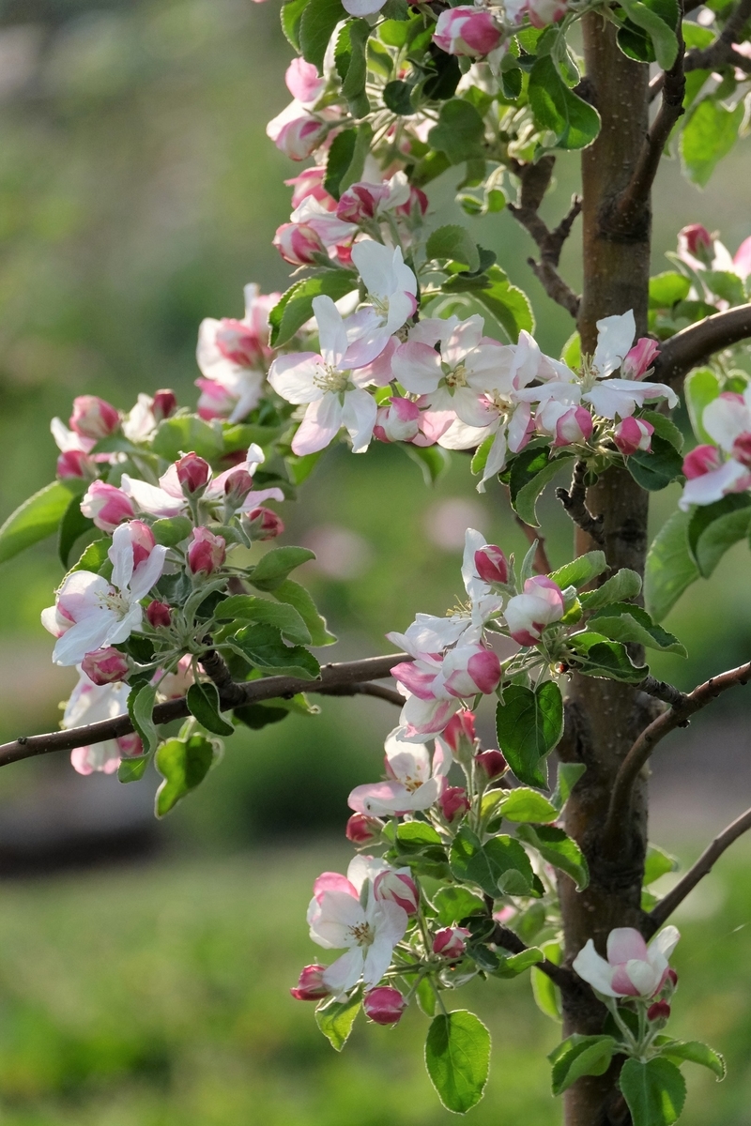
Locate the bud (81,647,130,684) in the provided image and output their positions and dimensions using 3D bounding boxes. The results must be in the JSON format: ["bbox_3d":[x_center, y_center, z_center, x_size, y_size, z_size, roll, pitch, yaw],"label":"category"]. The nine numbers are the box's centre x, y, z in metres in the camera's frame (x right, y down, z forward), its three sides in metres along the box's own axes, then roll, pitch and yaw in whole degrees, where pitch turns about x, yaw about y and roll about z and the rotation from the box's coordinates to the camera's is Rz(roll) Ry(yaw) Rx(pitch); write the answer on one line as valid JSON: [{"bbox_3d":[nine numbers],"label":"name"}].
[{"bbox_3d":[-0.087,0.033,2.190,0.016,0.013,0.013,0,0,-27],"label":"bud"}]

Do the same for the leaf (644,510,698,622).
[{"bbox_3d":[0.100,0.001,2.260,0.019,0.039,0.013,24,0,0],"label":"leaf"}]

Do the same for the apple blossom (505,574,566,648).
[{"bbox_3d":[0.051,0.015,2.180,0.020,0.023,0.020,0,7,0],"label":"apple blossom"}]

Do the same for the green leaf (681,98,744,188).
[{"bbox_3d":[0.124,-0.155,2.500,0.022,0.034,0.010,6,0,6],"label":"green leaf"}]

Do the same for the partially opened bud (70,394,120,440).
[{"bbox_3d":[-0.093,-0.048,2.240,0.016,0.013,0.013,28,0,-12],"label":"partially opened bud"}]

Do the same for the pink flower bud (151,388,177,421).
[{"bbox_3d":[-0.076,-0.057,2.430,0.009,0.011,0.009,5,4,0],"label":"pink flower bud"}]

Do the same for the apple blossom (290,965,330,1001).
[{"bbox_3d":[-0.022,0.149,2.400,0.015,0.013,0.013,-12,0,-12],"label":"apple blossom"}]

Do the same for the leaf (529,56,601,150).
[{"bbox_3d":[0.065,-0.160,2.350,0.024,0.033,0.012,-11,0,-6],"label":"leaf"}]

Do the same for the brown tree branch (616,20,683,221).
[{"bbox_3d":[0.091,-0.145,2.230,0.014,0.070,0.022,13,15,0],"label":"brown tree branch"}]

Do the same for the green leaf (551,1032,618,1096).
[{"bbox_3d":[0.073,0.175,2.360,0.026,0.013,0.016,-40,29,-15],"label":"green leaf"}]

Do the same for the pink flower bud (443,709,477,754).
[{"bbox_3d":[0.026,0.053,2.115,0.011,0.015,0.011,5,0,0],"label":"pink flower bud"}]

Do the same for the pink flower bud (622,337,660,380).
[{"bbox_3d":[0.092,-0.071,2.340,0.011,0.015,0.011,25,0,0],"label":"pink flower bud"}]

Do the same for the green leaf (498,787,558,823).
[{"bbox_3d":[0.049,0.078,2.190,0.020,0.012,0.011,0,7,0],"label":"green leaf"}]

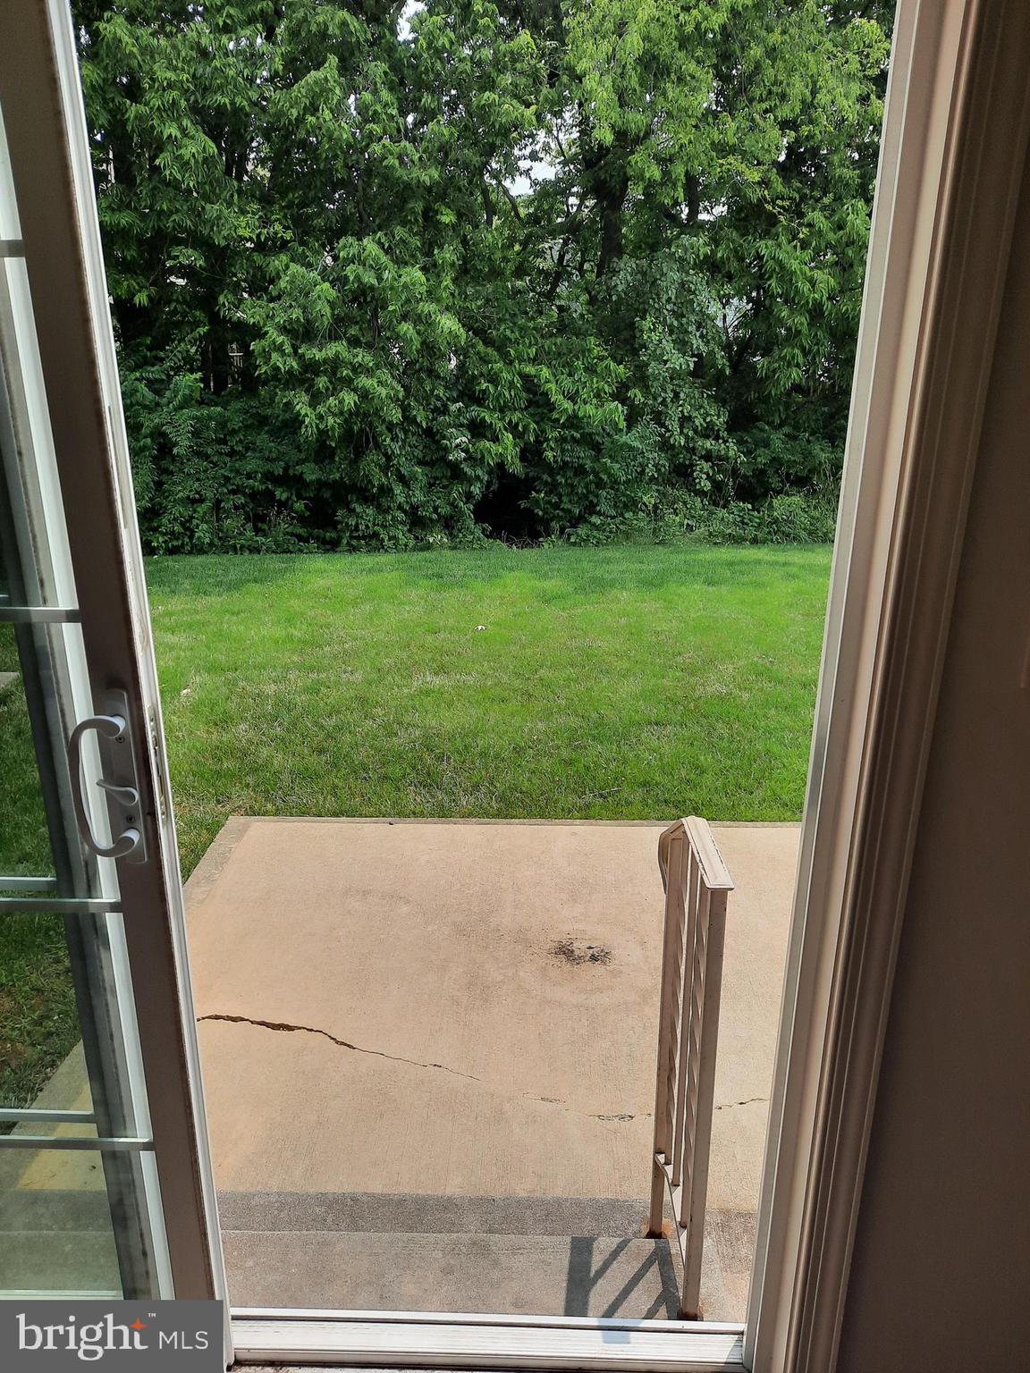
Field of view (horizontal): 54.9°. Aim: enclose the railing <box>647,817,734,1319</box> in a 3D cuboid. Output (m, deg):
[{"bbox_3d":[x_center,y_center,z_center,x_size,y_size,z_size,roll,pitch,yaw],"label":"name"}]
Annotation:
[{"bbox_3d":[0.321,0.763,1.942,0.046,1.125,0.550,0,17,0],"label":"railing"}]

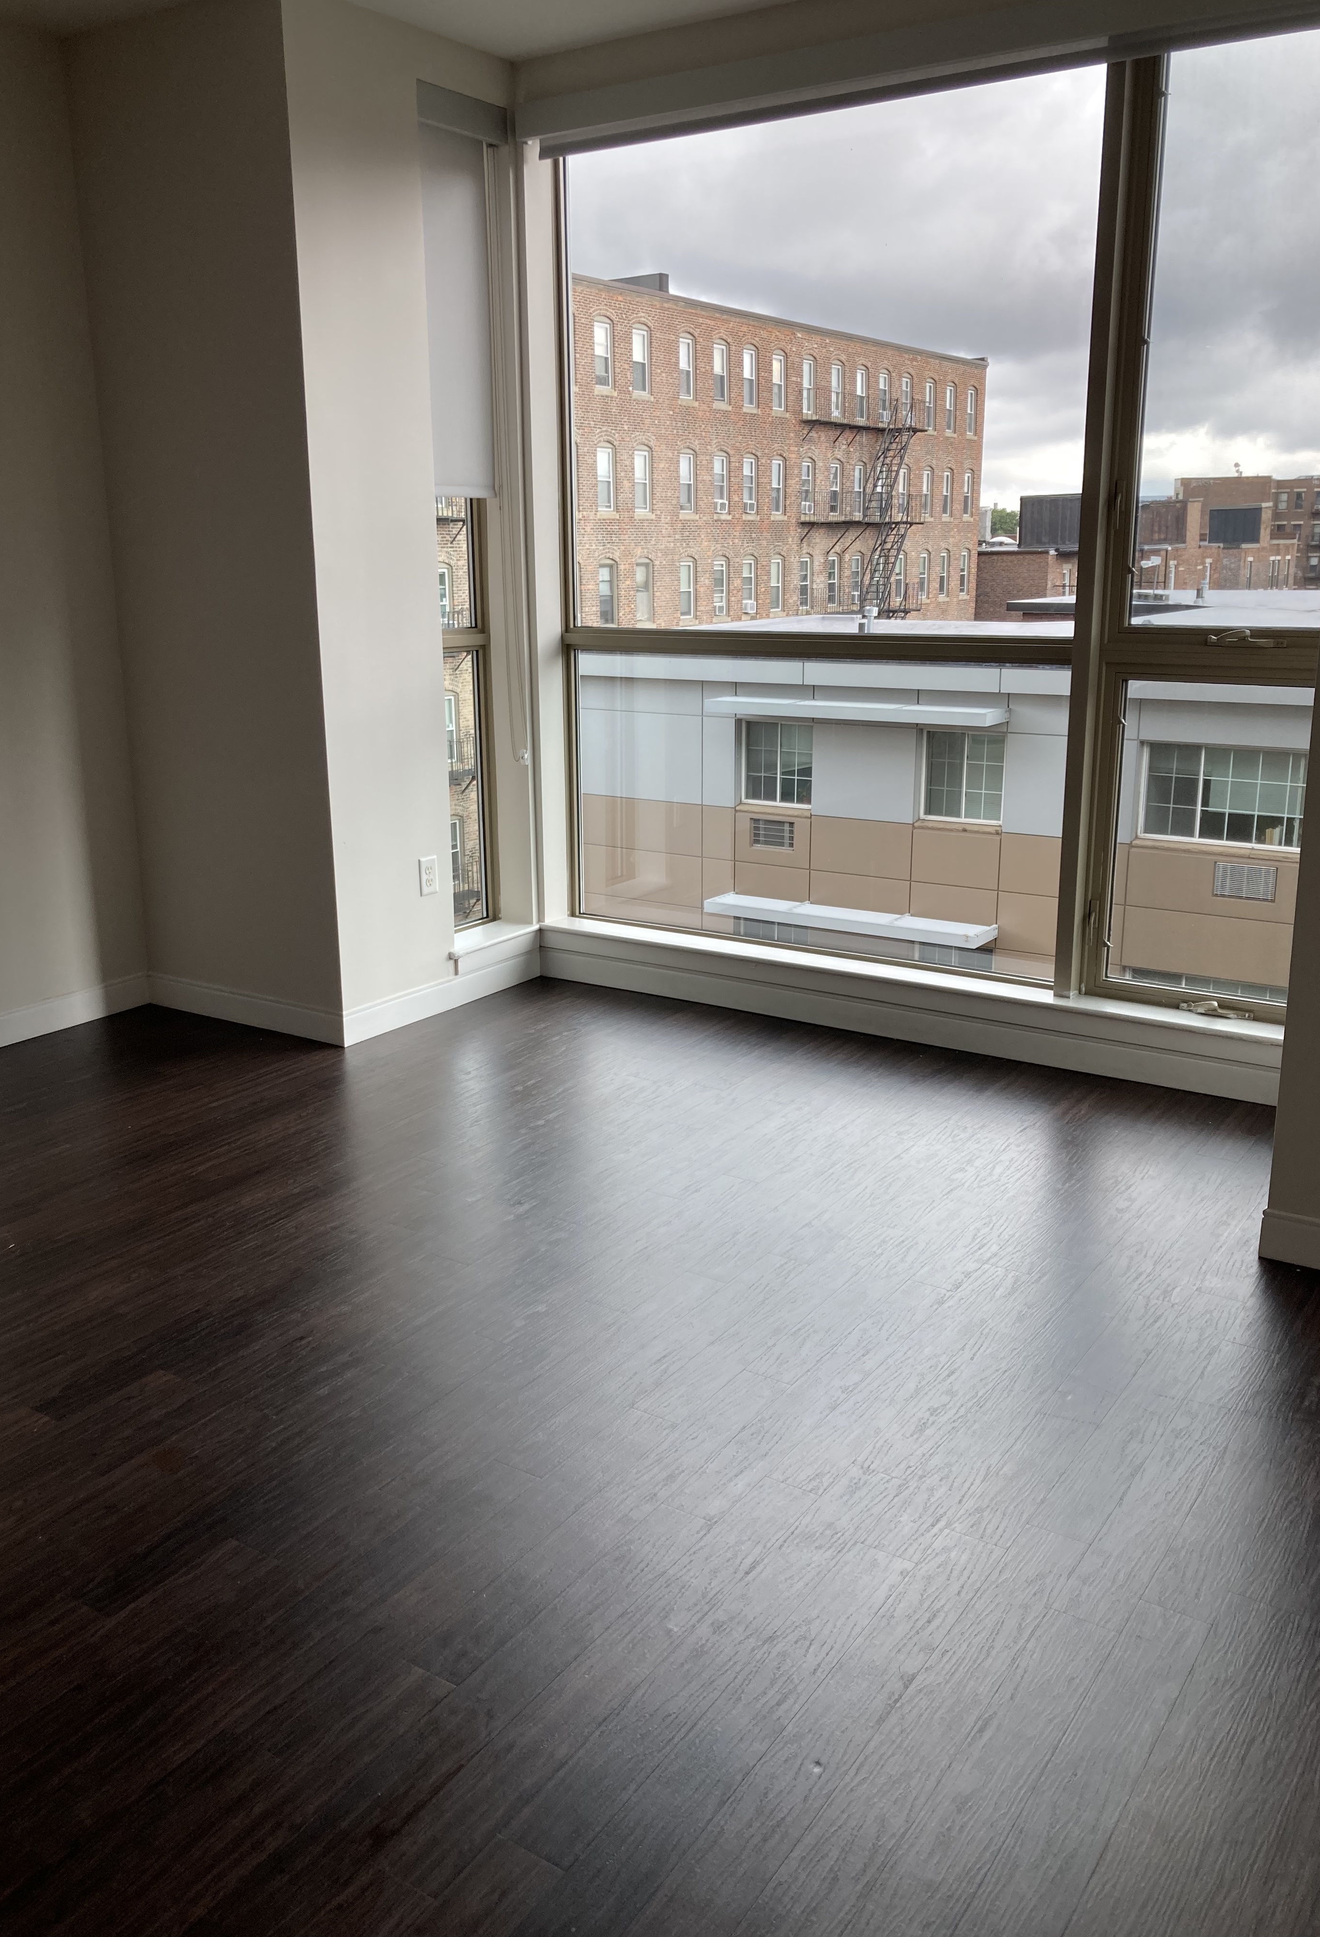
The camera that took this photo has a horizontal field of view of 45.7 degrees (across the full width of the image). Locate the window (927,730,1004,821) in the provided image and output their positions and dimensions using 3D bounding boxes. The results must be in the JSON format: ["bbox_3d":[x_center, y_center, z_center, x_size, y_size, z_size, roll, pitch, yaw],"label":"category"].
[{"bbox_3d":[3.862,-2.424,19.871,1.075,1.169,0.100,9,17,33],"label":"window"}]

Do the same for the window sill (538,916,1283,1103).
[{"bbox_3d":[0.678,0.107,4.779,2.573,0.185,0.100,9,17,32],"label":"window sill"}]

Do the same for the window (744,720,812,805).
[{"bbox_3d":[1.606,-2.785,21.351,1.094,1.163,0.100,9,17,33],"label":"window"}]

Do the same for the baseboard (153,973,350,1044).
[{"bbox_3d":[-1.306,0.124,4.915,0.885,0.104,0.020,9,17,32],"label":"baseboard"}]

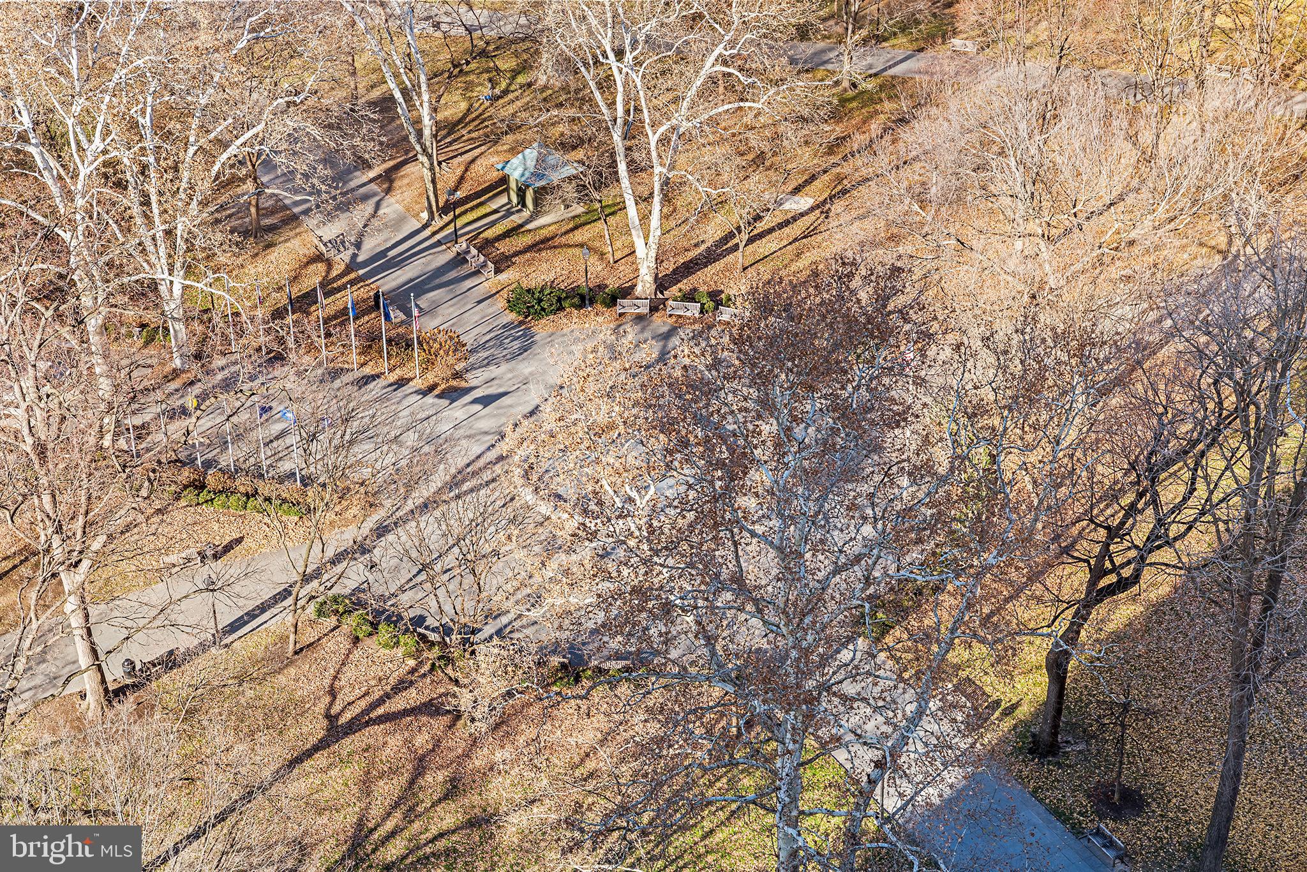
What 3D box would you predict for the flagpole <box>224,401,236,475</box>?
[{"bbox_3d":[-22.670,0.144,135.596,0.120,5.619,0.120,8,34,14],"label":"flagpole"}]

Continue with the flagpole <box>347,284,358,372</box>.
[{"bbox_3d":[-16.852,-5.970,142.468,0.160,5.550,0.160,0,34,0],"label":"flagpole"}]

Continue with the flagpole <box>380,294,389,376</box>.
[{"bbox_3d":[-15.063,-5.754,142.131,0.160,5.550,0.160,0,34,0],"label":"flagpole"}]

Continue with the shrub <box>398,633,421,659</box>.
[{"bbox_3d":[-11.783,10.152,122.444,1.100,1.050,1.100,0,34,0],"label":"shrub"}]

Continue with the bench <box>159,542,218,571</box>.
[{"bbox_3d":[-23.826,6.251,128.473,1.900,0.880,0.680,-19,38,-25],"label":"bench"}]

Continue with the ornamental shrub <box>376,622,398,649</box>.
[{"bbox_3d":[-13.072,9.629,124.652,1.100,1.150,1.100,-1,32,0],"label":"ornamental shrub"}]

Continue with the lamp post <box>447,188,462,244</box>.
[{"bbox_3d":[-12.032,-13.270,154.736,0.850,4.000,0.500,11,35,16],"label":"lamp post"}]

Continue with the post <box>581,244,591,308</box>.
[{"bbox_3d":[-3.965,-9.495,151.494,0.460,4.319,0.460,-1,32,0],"label":"post"}]

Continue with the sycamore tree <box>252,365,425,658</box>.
[{"bbox_3d":[-14.601,4.861,120.763,7.800,13.400,7.400,-1,32,0],"label":"sycamore tree"}]

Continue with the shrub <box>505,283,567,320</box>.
[{"bbox_3d":[-7.068,-8.288,152.390,3.450,1.400,2.500,-1,32,0],"label":"shrub"}]

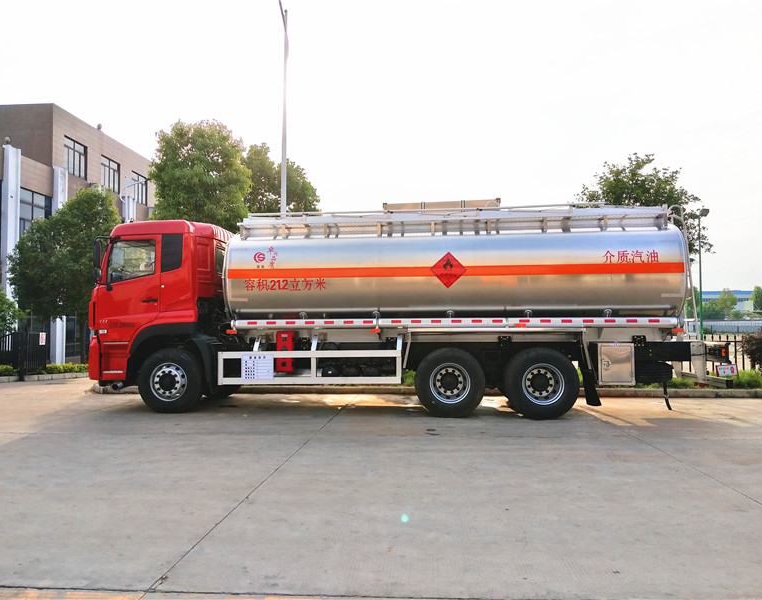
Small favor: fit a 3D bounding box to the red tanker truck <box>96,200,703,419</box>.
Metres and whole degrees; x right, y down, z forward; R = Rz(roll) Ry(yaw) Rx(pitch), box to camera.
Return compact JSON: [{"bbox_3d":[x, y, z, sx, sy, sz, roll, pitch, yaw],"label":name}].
[{"bbox_3d":[0.215,0.093,10.333,9.791,3.450,2.600,-1,-3,8],"label":"red tanker truck"}]

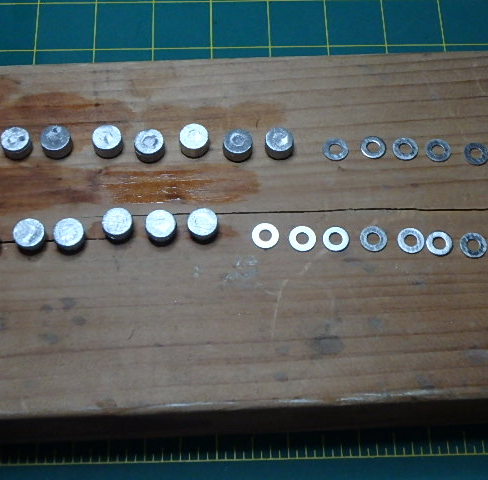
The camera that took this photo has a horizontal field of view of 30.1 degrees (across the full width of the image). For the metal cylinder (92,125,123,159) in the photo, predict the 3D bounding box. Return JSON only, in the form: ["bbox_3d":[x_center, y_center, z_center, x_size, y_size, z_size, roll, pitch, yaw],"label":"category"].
[{"bbox_3d":[-0.049,-0.035,0.326,0.010,0.007,0.010,-1,66,-1],"label":"metal cylinder"}]

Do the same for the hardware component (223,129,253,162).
[{"bbox_3d":[-0.002,-0.034,0.327,0.010,0.006,0.010,-1,66,-1],"label":"hardware component"}]

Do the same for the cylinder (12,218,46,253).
[{"bbox_3d":[-0.073,-0.001,0.311,0.010,0.006,0.010,-1,66,-1],"label":"cylinder"}]

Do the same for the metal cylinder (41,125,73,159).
[{"bbox_3d":[-0.067,-0.035,0.326,0.011,0.007,0.011,-1,66,-1],"label":"metal cylinder"}]

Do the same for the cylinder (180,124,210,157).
[{"bbox_3d":[-0.018,-0.036,0.327,0.010,0.007,0.010,-1,66,-1],"label":"cylinder"}]

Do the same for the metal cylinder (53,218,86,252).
[{"bbox_3d":[-0.059,-0.001,0.310,0.010,0.007,0.010,-1,66,-1],"label":"metal cylinder"}]

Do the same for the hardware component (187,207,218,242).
[{"bbox_3d":[-0.014,-0.005,0.313,0.010,0.007,0.010,-1,66,-1],"label":"hardware component"}]

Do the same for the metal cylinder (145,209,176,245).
[{"bbox_3d":[-0.028,-0.004,0.312,0.010,0.007,0.010,-1,66,-1],"label":"metal cylinder"}]

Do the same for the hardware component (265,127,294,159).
[{"bbox_3d":[0.013,-0.035,0.327,0.010,0.006,0.010,-1,66,-1],"label":"hardware component"}]

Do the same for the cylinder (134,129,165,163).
[{"bbox_3d":[-0.034,-0.034,0.327,0.010,0.006,0.010,-1,66,-1],"label":"cylinder"}]

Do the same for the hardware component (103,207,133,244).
[{"bbox_3d":[-0.044,-0.005,0.314,0.010,0.006,0.010,-1,66,-1],"label":"hardware component"}]

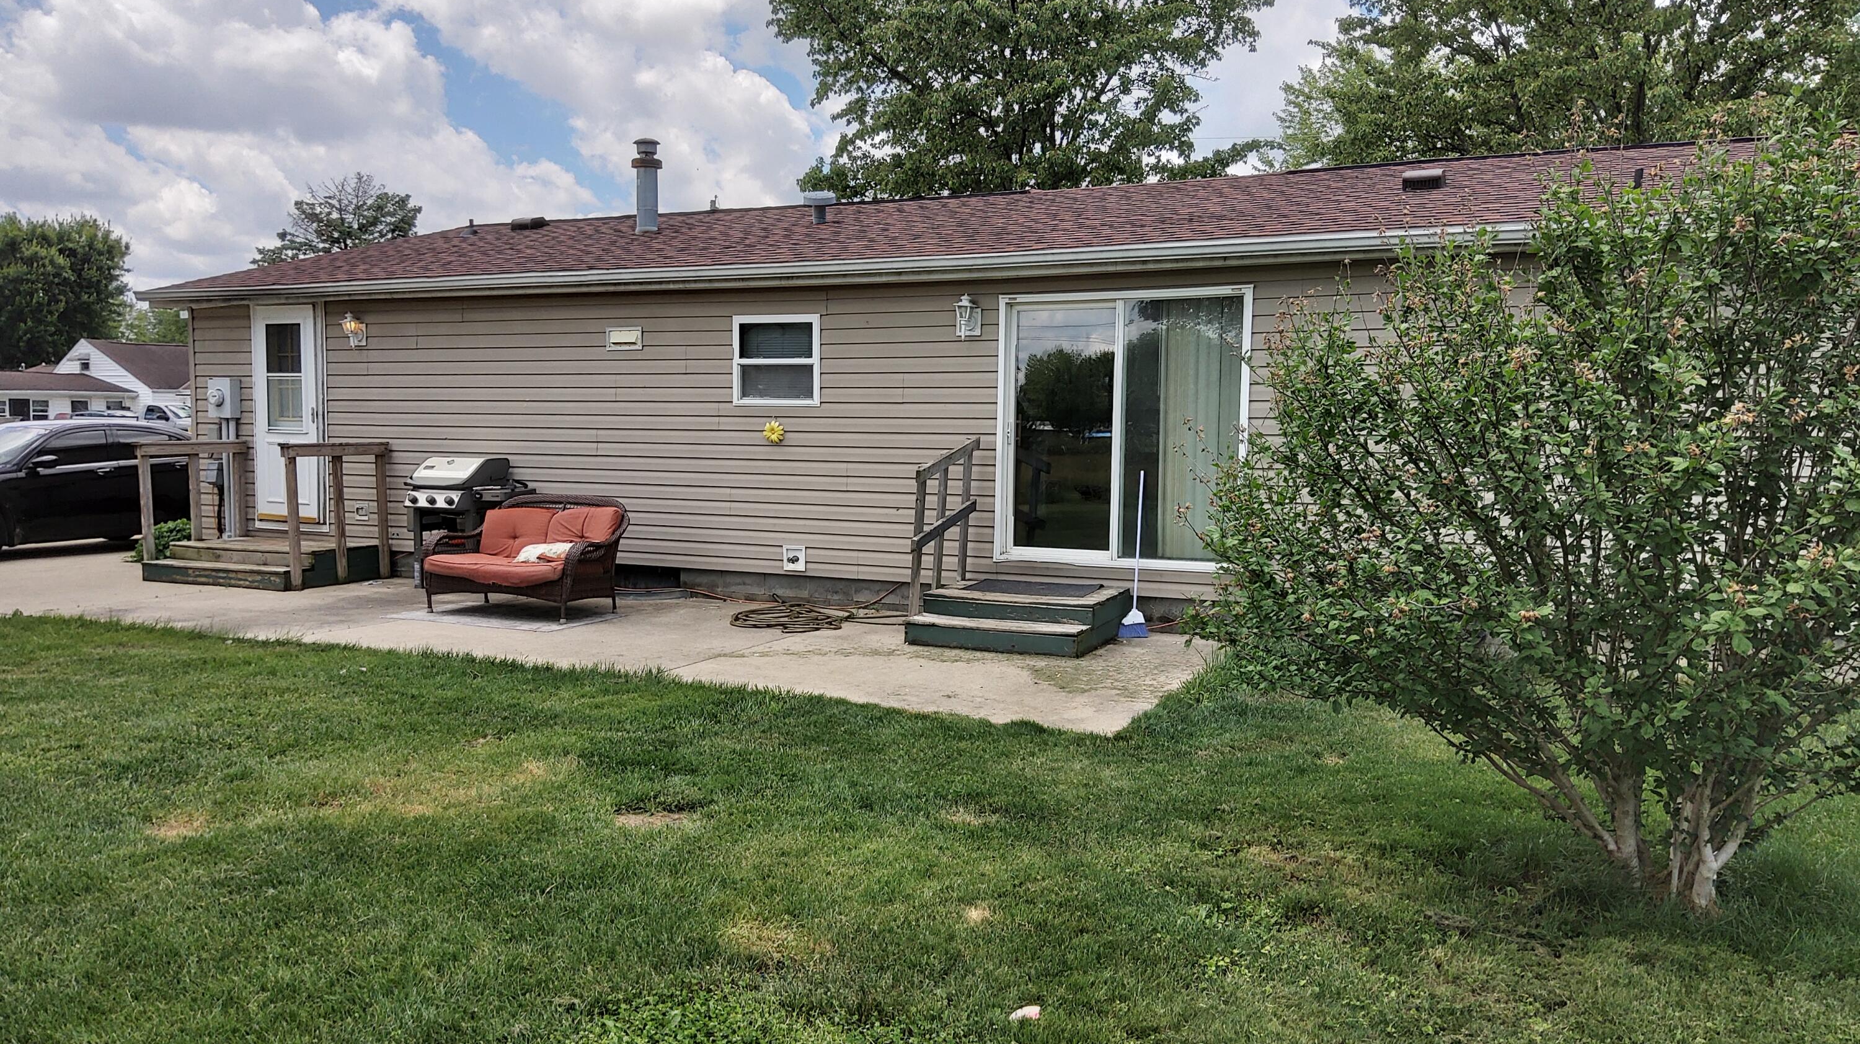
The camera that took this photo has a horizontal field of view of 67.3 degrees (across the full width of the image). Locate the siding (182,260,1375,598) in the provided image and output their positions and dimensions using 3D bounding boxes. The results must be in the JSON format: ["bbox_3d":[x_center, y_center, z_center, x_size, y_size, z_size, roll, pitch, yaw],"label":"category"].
[{"bbox_3d":[-2.067,-0.768,11.522,11.500,2.280,0.200,2,4,24],"label":"siding"}]

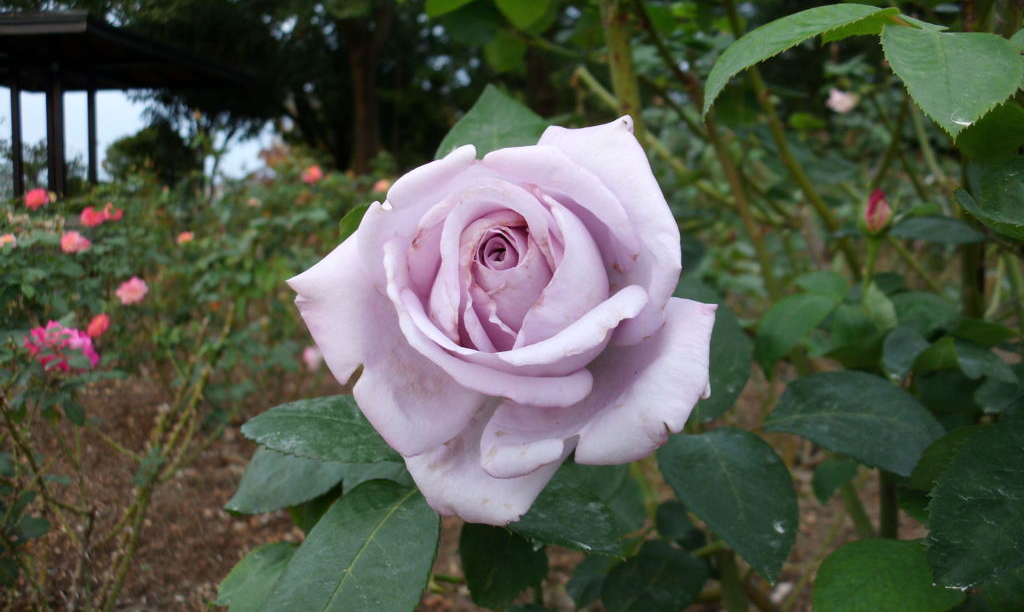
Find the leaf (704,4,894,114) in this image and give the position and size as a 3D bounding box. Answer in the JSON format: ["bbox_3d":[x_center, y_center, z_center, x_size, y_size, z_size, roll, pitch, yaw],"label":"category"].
[{"bbox_3d":[0.100,-0.090,0.280,0.076,0.020,0.034,-31,24,-8],"label":"leaf"}]

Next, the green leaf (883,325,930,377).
[{"bbox_3d":[0.238,0.027,0.480,0.028,0.034,0.010,7,-35,19],"label":"green leaf"}]

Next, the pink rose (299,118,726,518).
[{"bbox_3d":[-0.003,0.005,0.240,0.120,0.112,0.070,0,-18,0],"label":"pink rose"}]

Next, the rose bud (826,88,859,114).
[{"bbox_3d":[0.685,-0.426,1.650,0.064,0.055,0.060,2,4,11],"label":"rose bud"}]

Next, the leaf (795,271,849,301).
[{"bbox_3d":[0.203,-0.013,0.520,0.038,0.010,0.028,-10,41,-2],"label":"leaf"}]

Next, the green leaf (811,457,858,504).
[{"bbox_3d":[0.203,0.109,0.500,0.026,0.035,0.009,27,-32,11],"label":"green leaf"}]

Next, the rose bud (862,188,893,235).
[{"bbox_3d":[0.202,-0.052,0.440,0.016,0.027,0.016,5,7,0],"label":"rose bud"}]

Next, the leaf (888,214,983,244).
[{"bbox_3d":[0.240,-0.043,0.450,0.054,0.010,0.029,1,27,2],"label":"leaf"}]

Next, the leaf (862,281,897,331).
[{"bbox_3d":[0.203,0.000,0.440,0.019,0.031,0.008,-6,-14,-38],"label":"leaf"}]

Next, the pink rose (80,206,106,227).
[{"bbox_3d":[-1.314,-0.281,2.500,0.080,0.070,0.075,0,4,-11],"label":"pink rose"}]

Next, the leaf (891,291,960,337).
[{"bbox_3d":[0.238,0.004,0.460,0.041,0.008,0.031,9,37,3],"label":"leaf"}]

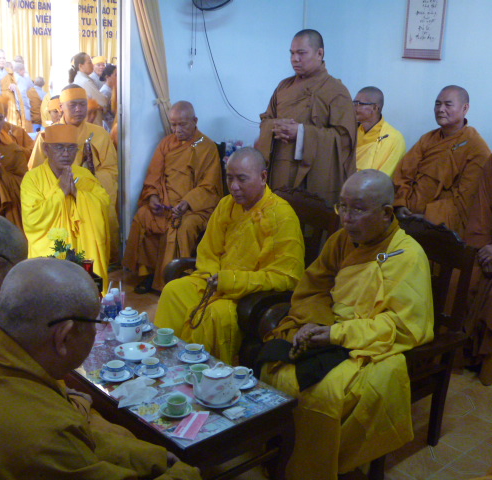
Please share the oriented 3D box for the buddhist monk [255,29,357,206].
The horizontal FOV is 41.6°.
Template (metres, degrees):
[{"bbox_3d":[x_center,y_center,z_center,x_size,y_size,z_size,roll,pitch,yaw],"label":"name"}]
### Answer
[{"bbox_3d":[0.270,-0.267,3.475,0.430,1.640,0.560,-12,20,-43],"label":"buddhist monk"}]

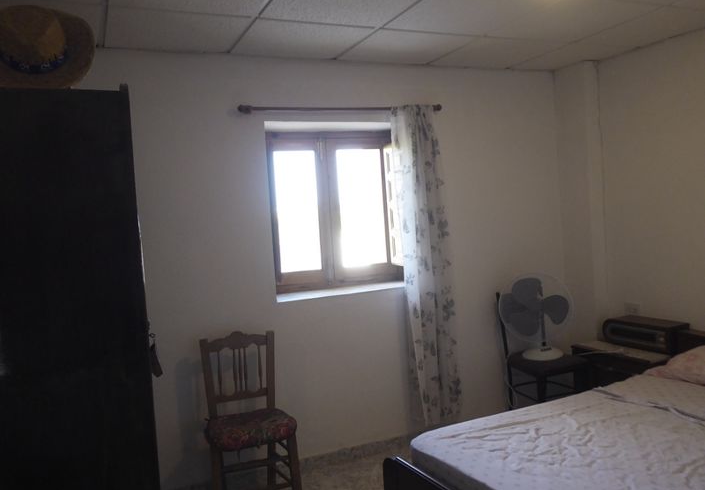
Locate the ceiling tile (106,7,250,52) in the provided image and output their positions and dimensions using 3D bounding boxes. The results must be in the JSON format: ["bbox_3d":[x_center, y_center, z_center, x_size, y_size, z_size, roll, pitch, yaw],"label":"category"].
[{"bbox_3d":[-0.802,-0.970,2.687,0.590,0.020,0.560,-5,3,-24],"label":"ceiling tile"}]

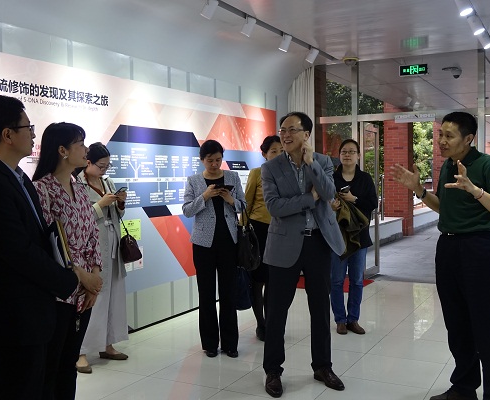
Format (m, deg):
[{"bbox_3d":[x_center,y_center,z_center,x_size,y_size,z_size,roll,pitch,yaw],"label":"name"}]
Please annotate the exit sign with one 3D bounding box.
[{"bbox_3d":[2.126,-1.634,7.570,0.340,0.135,0.030,1,3,28],"label":"exit sign"}]

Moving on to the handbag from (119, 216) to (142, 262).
[{"bbox_3d":[-0.889,0.311,4.660,0.180,0.350,0.130,-2,2,-21],"label":"handbag"}]

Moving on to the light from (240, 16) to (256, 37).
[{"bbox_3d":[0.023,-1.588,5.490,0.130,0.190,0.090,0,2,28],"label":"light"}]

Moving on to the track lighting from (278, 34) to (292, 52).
[{"bbox_3d":[0.411,-1.628,6.240,0.100,0.170,0.100,25,14,25],"label":"track lighting"}]

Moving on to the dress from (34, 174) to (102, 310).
[{"bbox_3d":[-0.893,0.210,2.970,0.280,0.640,0.410,1,3,33],"label":"dress"}]

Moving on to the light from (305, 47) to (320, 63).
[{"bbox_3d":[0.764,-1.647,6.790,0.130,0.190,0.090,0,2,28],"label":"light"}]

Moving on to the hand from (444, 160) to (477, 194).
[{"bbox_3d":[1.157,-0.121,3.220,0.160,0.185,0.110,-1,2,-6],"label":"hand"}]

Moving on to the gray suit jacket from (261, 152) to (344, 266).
[{"bbox_3d":[0.378,0.068,3.880,0.540,0.740,0.380,-1,2,-7],"label":"gray suit jacket"}]

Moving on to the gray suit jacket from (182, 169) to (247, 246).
[{"bbox_3d":[-0.245,0.066,4.670,0.500,0.580,0.360,-1,2,-10],"label":"gray suit jacket"}]

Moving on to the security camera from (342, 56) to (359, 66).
[{"bbox_3d":[1.350,-1.773,7.680,0.210,0.115,0.210,1,3,28],"label":"security camera"}]

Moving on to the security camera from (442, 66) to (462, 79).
[{"bbox_3d":[2.874,-1.774,8.350,0.250,0.165,0.190,0,2,28],"label":"security camera"}]

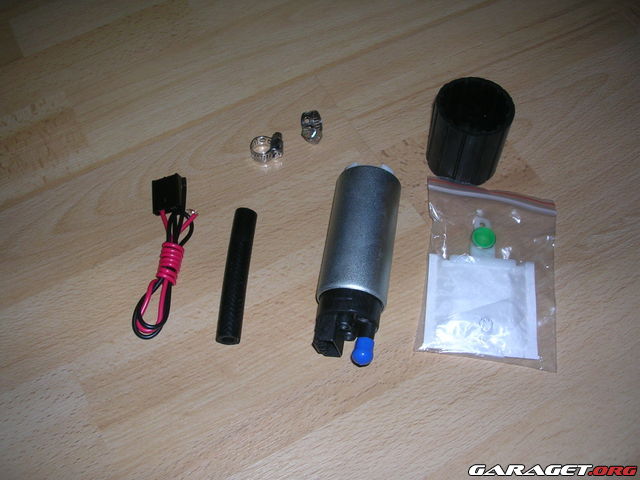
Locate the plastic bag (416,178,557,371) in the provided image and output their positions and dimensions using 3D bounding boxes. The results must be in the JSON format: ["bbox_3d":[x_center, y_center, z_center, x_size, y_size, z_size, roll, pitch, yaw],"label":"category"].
[{"bbox_3d":[0.099,0.015,0.408,0.081,0.014,0.116,7,58,5],"label":"plastic bag"}]

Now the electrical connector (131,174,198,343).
[{"bbox_3d":[-0.092,0.007,0.417,0.030,0.013,0.108,2,58,2],"label":"electrical connector"}]

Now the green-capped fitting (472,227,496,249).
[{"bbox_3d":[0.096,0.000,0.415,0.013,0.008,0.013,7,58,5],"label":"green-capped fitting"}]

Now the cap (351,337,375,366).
[{"bbox_3d":[0.023,0.060,0.372,0.011,0.011,0.013,7,58,6],"label":"cap"}]

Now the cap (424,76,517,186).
[{"bbox_3d":[0.093,-0.067,0.440,0.047,0.048,0.047,0,58,1],"label":"cap"}]

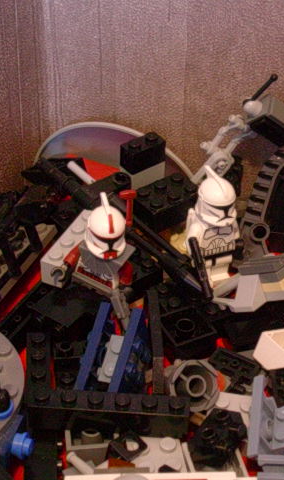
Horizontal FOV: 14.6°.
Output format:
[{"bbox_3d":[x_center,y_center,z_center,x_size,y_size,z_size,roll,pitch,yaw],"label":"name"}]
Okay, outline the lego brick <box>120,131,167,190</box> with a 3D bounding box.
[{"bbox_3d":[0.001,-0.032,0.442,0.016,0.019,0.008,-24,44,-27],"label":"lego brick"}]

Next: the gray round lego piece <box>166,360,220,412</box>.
[{"bbox_3d":[0.014,0.045,0.339,0.016,0.016,0.007,0,-5,-22],"label":"gray round lego piece"}]

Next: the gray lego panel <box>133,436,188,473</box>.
[{"bbox_3d":[0.004,0.066,0.327,0.016,0.005,0.016,-4,42,-6],"label":"gray lego panel"}]

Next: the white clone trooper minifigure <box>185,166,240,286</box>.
[{"bbox_3d":[0.024,-0.004,0.371,0.024,0.044,0.013,-17,37,-23],"label":"white clone trooper minifigure"}]

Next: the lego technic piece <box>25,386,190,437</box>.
[{"bbox_3d":[-0.010,0.051,0.333,0.048,0.011,0.008,4,40,-1],"label":"lego technic piece"}]

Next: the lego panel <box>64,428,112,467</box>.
[{"bbox_3d":[-0.016,0.062,0.340,0.016,0.011,0.016,-4,34,-7],"label":"lego panel"}]

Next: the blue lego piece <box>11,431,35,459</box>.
[{"bbox_3d":[-0.035,0.061,0.328,0.005,0.008,0.008,6,55,15],"label":"blue lego piece"}]

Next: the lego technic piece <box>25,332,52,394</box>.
[{"bbox_3d":[-0.032,0.040,0.347,0.008,0.011,0.024,-1,40,-5],"label":"lego technic piece"}]

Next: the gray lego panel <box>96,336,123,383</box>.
[{"bbox_3d":[-0.009,0.037,0.337,0.008,0.006,0.016,8,72,24],"label":"gray lego panel"}]

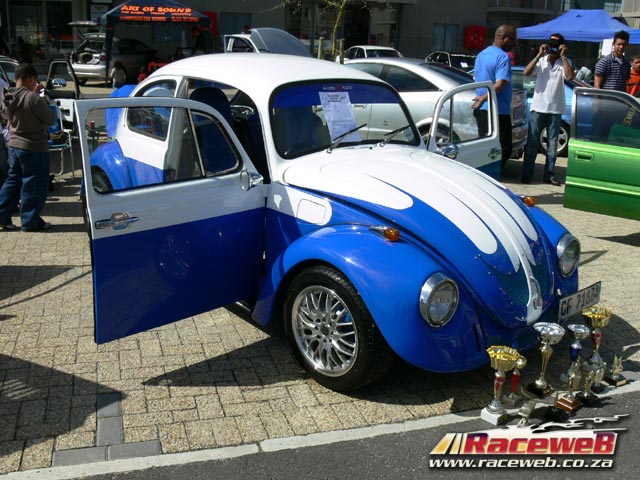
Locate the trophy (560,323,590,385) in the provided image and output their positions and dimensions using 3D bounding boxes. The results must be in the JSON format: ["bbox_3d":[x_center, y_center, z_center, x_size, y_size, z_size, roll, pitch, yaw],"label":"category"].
[{"bbox_3d":[1.256,0.561,3.196,0.109,0.302,0.109,-10,21,-37],"label":"trophy"}]

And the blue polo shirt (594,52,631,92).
[{"bbox_3d":[2.887,-1.482,6.398,0.465,0.693,0.297,-1,17,-14],"label":"blue polo shirt"}]

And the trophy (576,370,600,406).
[{"bbox_3d":[1.279,0.681,3.050,0.099,0.158,0.089,-10,21,-37],"label":"trophy"}]

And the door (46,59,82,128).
[{"bbox_3d":[-3.381,-1.890,8.464,0.891,0.960,0.148,16,21,37],"label":"door"}]

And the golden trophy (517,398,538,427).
[{"bbox_3d":[0.901,0.748,2.827,0.070,0.118,0.055,-13,23,-41],"label":"golden trophy"}]

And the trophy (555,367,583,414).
[{"bbox_3d":[1.164,0.664,2.977,0.092,0.210,0.088,-13,23,-41],"label":"trophy"}]

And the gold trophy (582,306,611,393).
[{"bbox_3d":[1.393,0.523,3.255,0.145,0.333,0.145,-13,23,-41],"label":"gold trophy"}]

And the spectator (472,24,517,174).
[{"bbox_3d":[2.073,-1.570,7.601,0.380,1.800,0.500,-10,21,-35],"label":"spectator"}]

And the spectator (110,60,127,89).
[{"bbox_3d":[-4.957,-3.945,15.975,0.356,0.938,0.297,-2,18,-18],"label":"spectator"}]

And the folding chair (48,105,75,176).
[{"bbox_3d":[-3.008,-1.076,7.021,0.554,0.792,0.544,-7,19,-30],"label":"folding chair"}]

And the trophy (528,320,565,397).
[{"bbox_3d":[1.074,0.558,3.066,0.153,0.358,0.153,-10,21,-37],"label":"trophy"}]

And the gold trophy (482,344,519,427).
[{"bbox_3d":[0.784,0.633,2.839,0.145,0.322,0.145,2,17,-1],"label":"gold trophy"}]

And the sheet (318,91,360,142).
[{"bbox_3d":[0.117,-0.680,3.580,0.210,0.293,0.010,-12,-5,-39],"label":"sheet"}]

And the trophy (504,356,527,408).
[{"bbox_3d":[0.902,0.648,2.985,0.080,0.215,0.075,-13,23,-41],"label":"trophy"}]

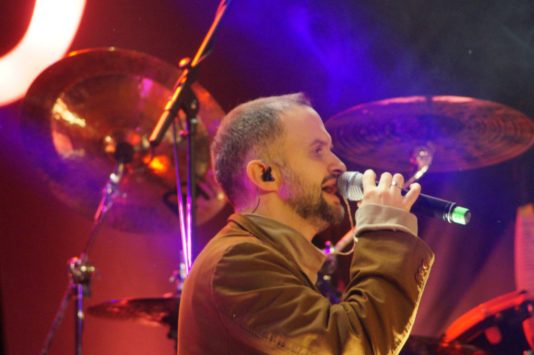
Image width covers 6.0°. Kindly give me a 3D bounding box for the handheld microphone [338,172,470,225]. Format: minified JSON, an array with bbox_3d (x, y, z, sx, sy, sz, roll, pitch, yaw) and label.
[{"bbox_3d":[0.235,0.038,8.800,0.255,0.050,0.050,15,0,25],"label":"handheld microphone"}]

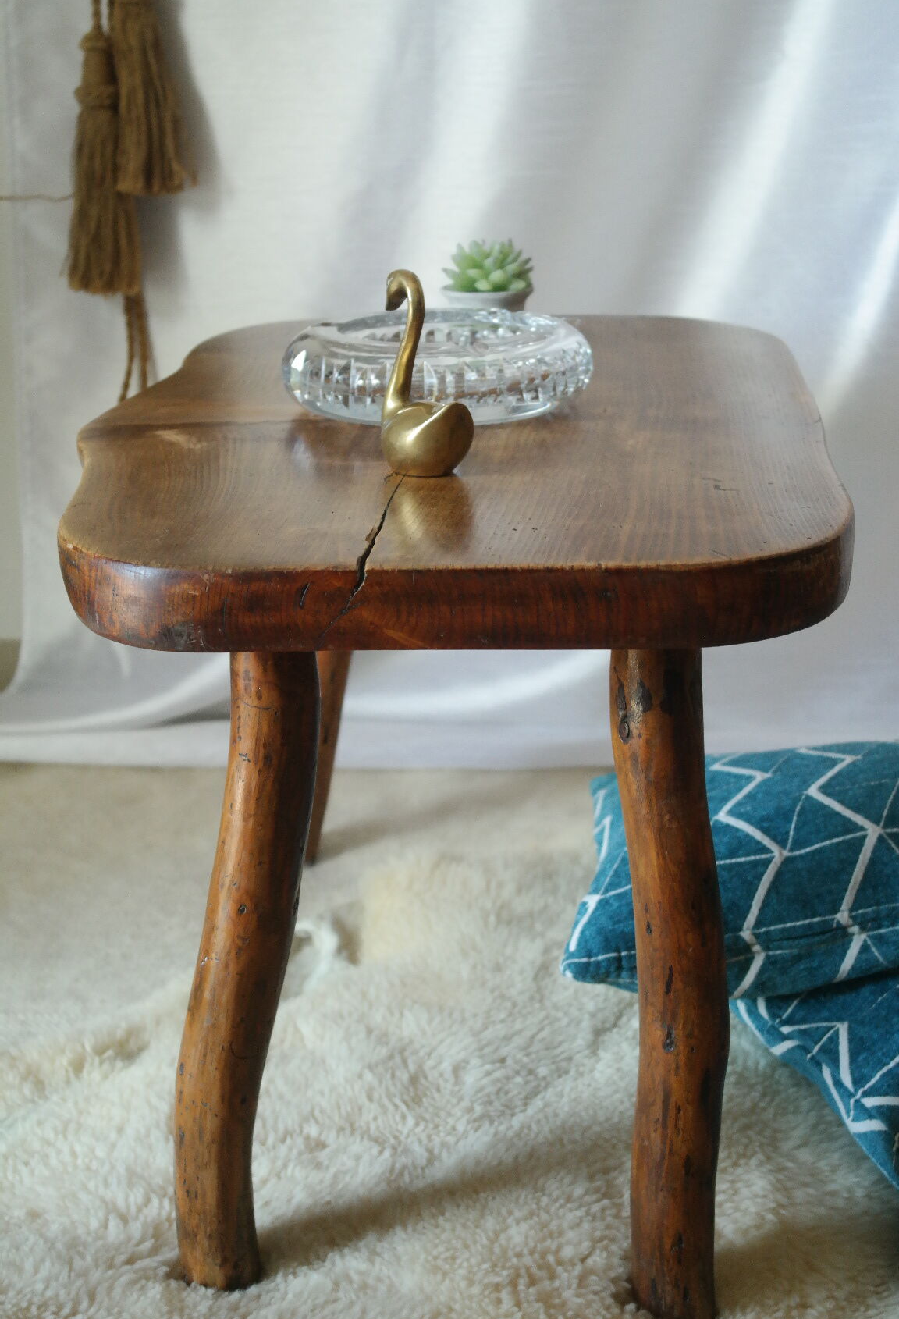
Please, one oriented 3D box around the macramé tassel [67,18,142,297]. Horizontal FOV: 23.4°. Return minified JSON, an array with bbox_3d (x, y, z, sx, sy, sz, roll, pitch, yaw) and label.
[{"bbox_3d":[-0.279,-0.406,1.758,0.060,0.222,0.055,0,17,0],"label":"macramé tassel"}]

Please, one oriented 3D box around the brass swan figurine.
[{"bbox_3d":[-0.012,-0.151,1.133,0.042,0.105,0.060,-15,23,-41],"label":"brass swan figurine"}]

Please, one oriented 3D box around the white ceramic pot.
[{"bbox_3d":[0.025,-0.236,1.509,0.064,0.047,0.064,0,17,0],"label":"white ceramic pot"}]

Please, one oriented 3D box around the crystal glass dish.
[{"bbox_3d":[-0.007,-0.179,1.321,0.188,0.047,0.188,0,17,0],"label":"crystal glass dish"}]

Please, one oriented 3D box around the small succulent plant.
[{"bbox_3d":[0.026,-0.273,1.498,0.063,0.041,0.063,0,17,0],"label":"small succulent plant"}]

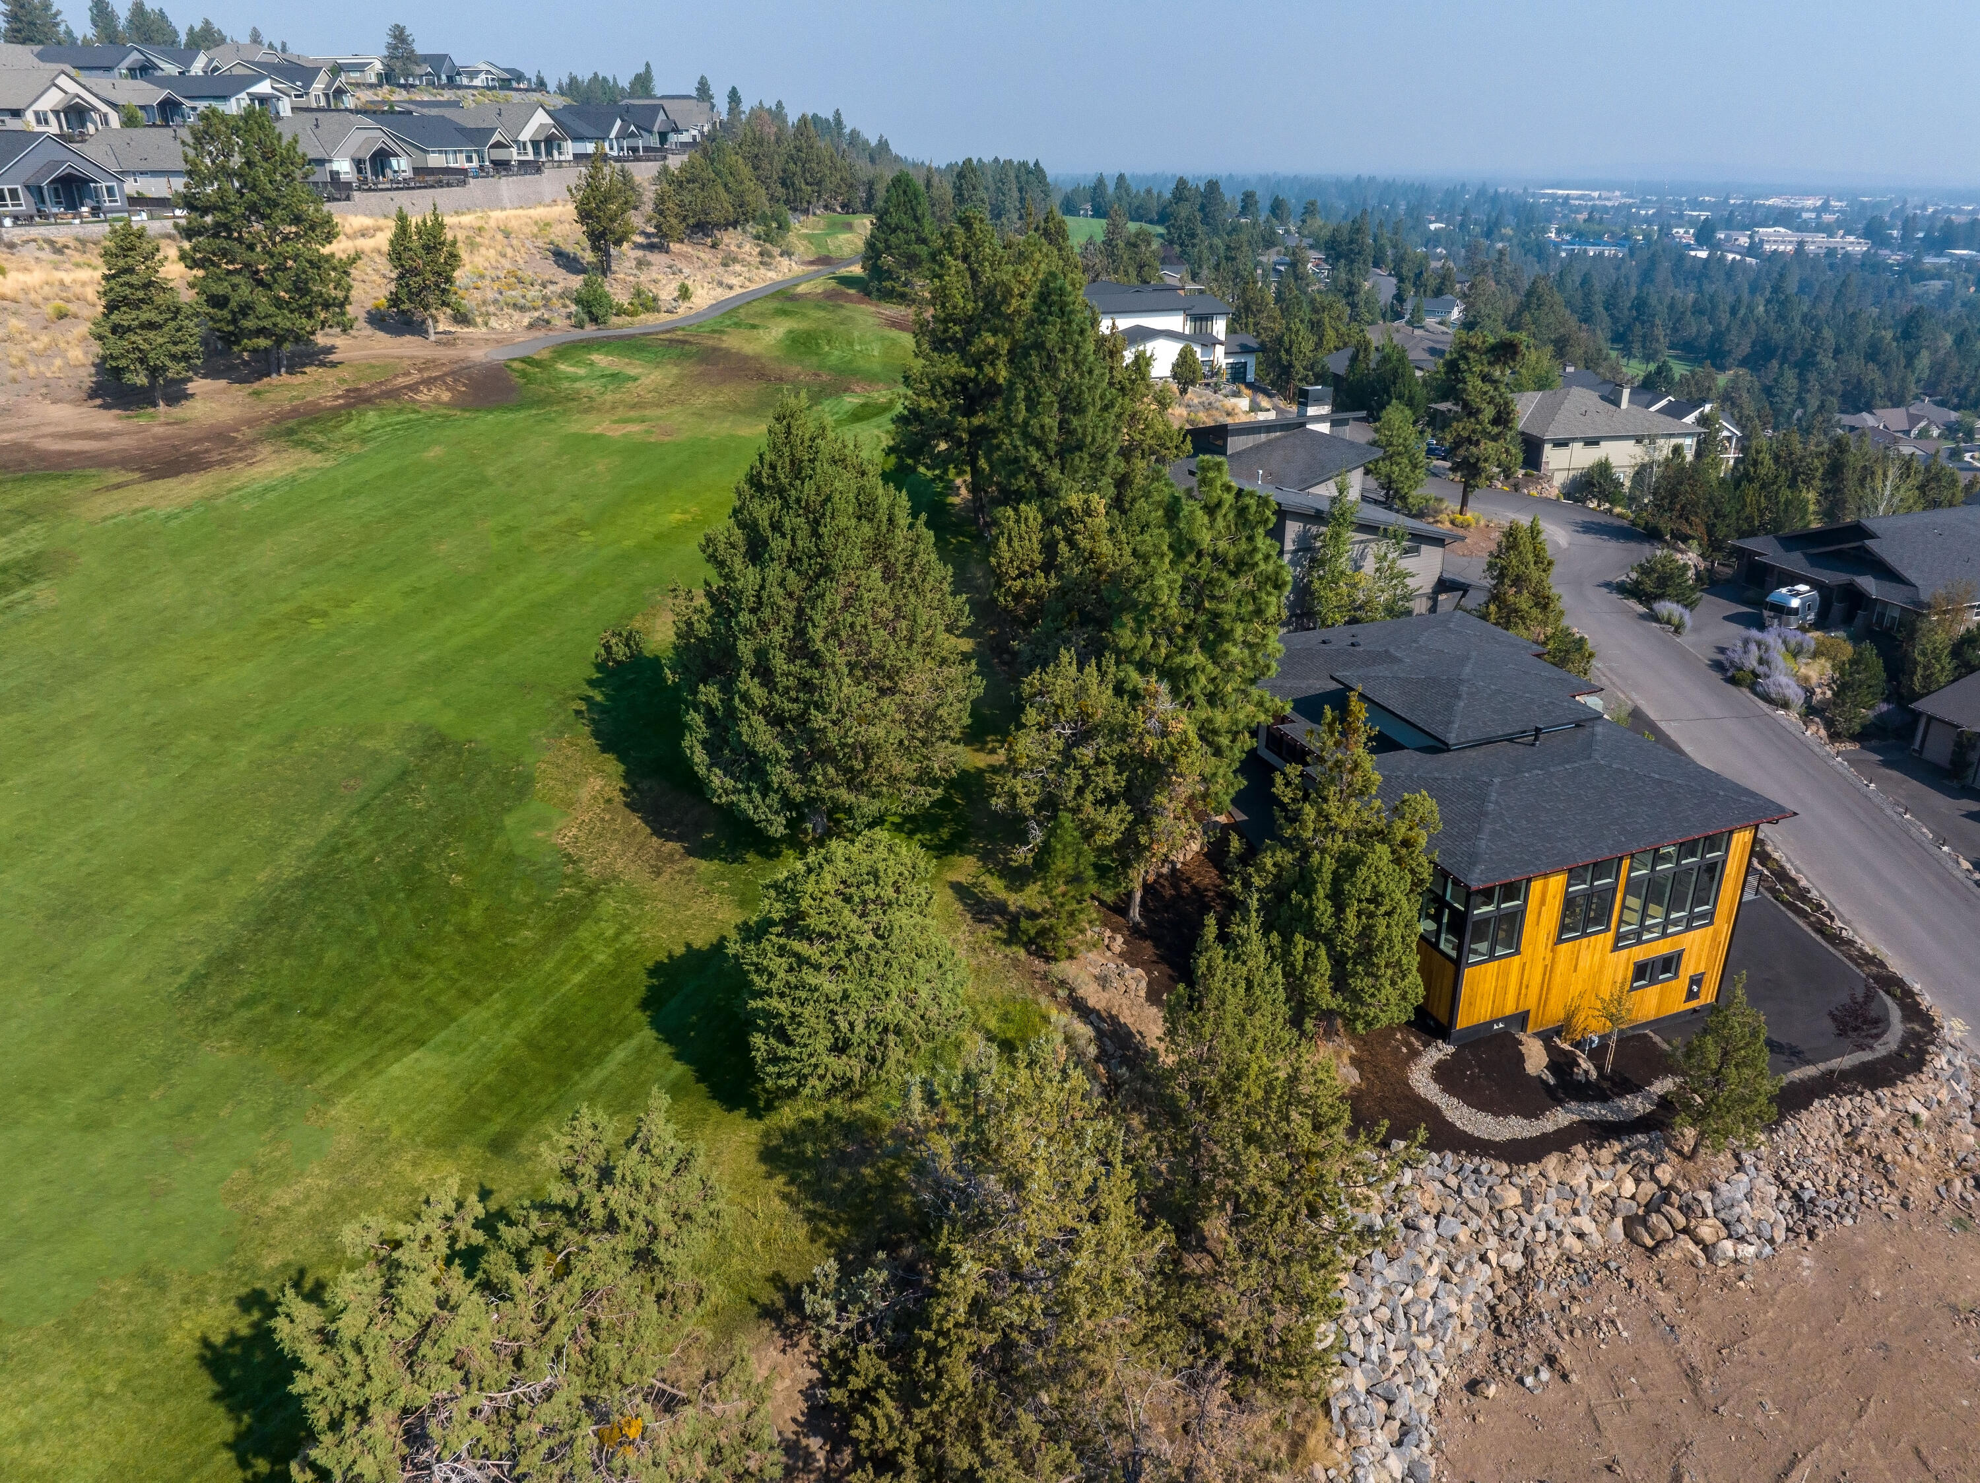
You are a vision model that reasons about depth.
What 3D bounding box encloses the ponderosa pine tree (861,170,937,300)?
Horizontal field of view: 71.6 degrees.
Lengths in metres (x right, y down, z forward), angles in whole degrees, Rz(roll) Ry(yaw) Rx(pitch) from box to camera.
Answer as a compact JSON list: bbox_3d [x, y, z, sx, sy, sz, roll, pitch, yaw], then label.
[{"bbox_3d":[-10.870,-59.940,163.120,9.010,14.510,9.010,-1,22,-3],"label":"ponderosa pine tree"}]

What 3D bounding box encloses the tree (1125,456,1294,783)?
[{"bbox_3d":[8.430,-3.730,53.560,6.580,14.880,6.580,4,23,9],"label":"tree"}]

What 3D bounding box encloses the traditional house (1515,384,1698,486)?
[{"bbox_3d":[60.805,-32.191,143.904,18.700,9.000,18.800,-5,23,-13],"label":"traditional house"}]

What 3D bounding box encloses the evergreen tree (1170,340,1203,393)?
[{"bbox_3d":[19.450,-37.087,136.521,3.300,4.950,3.300,0,23,0],"label":"evergreen tree"}]

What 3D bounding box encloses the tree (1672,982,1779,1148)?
[{"bbox_3d":[23.120,10.260,43.260,3.120,6.660,3.120,14,26,30],"label":"tree"}]

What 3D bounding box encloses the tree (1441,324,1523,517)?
[{"bbox_3d":[40.120,-25.870,111.590,6.670,14.780,6.670,8,24,18],"label":"tree"}]

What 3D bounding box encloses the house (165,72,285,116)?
[{"bbox_3d":[-110.200,-91.121,194.742,16.000,5.300,15.000,2,23,6],"label":"house"}]

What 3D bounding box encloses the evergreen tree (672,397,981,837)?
[{"bbox_3d":[-6.190,-4.210,51.080,11.400,16.870,11.400,-3,23,-7],"label":"evergreen tree"}]

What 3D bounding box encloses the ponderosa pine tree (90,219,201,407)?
[{"bbox_3d":[-58.200,-29.117,94.026,6.800,12.300,6.800,0,23,0],"label":"ponderosa pine tree"}]

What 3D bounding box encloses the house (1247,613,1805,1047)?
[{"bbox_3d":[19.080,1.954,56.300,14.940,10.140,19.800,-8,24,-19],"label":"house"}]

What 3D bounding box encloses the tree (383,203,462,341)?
[{"bbox_3d":[-47.520,-39.170,114.720,6.600,10.790,6.600,-9,24,-20],"label":"tree"}]

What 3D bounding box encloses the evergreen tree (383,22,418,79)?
[{"bbox_3d":[-122.038,-142.267,285.396,5.800,12.300,5.800,-8,24,-18],"label":"evergreen tree"}]

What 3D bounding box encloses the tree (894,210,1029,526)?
[{"bbox_3d":[-1.724,-21.235,80.502,8.200,18.570,8.200,0,22,0],"label":"tree"}]

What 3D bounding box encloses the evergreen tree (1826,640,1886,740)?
[{"bbox_3d":[49.052,-3.055,77.208,2.810,5.560,2.810,0,22,0],"label":"evergreen tree"}]

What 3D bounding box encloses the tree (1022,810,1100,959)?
[{"bbox_3d":[2.330,4.780,45.770,2.580,5.480,2.580,1,22,3],"label":"tree"}]

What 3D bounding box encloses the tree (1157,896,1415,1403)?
[{"bbox_3d":[7.167,10.167,37.043,5.600,12.700,5.600,-5,23,-12],"label":"tree"}]

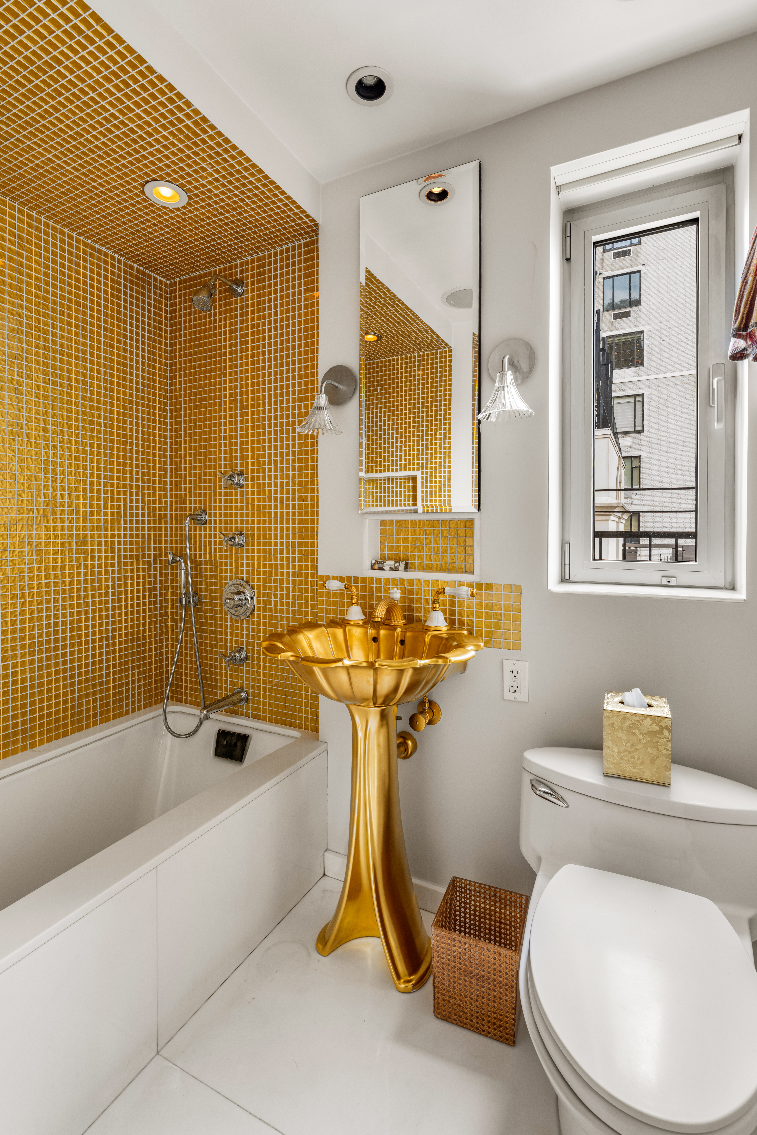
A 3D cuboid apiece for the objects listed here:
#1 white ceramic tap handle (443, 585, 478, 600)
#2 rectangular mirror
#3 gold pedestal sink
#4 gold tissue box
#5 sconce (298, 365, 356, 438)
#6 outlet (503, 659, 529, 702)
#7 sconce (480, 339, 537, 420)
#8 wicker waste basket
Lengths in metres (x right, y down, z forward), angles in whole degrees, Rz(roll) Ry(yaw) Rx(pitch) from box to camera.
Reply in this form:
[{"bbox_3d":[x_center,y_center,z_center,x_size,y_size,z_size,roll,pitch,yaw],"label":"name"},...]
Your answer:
[{"bbox_3d":[0.223,0.066,1.373,0.090,0.032,0.032,1,3,25],"label":"white ceramic tap handle"},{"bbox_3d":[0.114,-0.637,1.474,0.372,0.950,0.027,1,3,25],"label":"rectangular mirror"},{"bbox_3d":[-0.021,0.624,1.320,0.570,0.870,0.520,1,3,25],"label":"gold pedestal sink"},{"bbox_3d":[0.594,0.391,1.165,0.130,0.149,0.140,1,3,25],"label":"gold tissue box"},{"bbox_3d":[-0.163,-0.518,1.530,0.145,0.235,0.175,1,3,25],"label":"sconce"},{"bbox_3d":[0.380,0.316,1.400,0.069,0.114,0.007,1,3,25],"label":"outlet"},{"bbox_3d":[0.329,-0.503,1.296,0.142,0.235,0.175,1,3,25],"label":"sconce"},{"bbox_3d":[0.257,0.957,1.251,0.200,0.212,0.200,1,3,25],"label":"wicker waste basket"}]

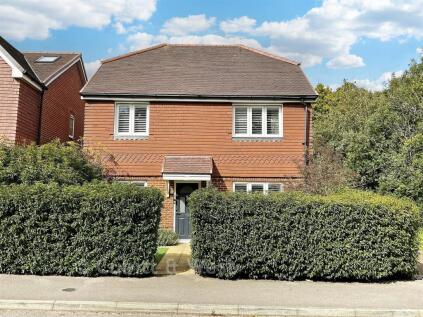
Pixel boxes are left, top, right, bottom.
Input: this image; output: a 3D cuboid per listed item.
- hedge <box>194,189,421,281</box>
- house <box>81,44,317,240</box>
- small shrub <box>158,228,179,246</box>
[{"bbox_3d":[1.844,1.579,7.674,4.560,1.800,1.350,1,-5,-2],"label":"hedge"},{"bbox_3d":[-0.499,-1.052,16.289,8.353,8.615,8.103,1,-5,-1],"label":"house"},{"bbox_3d":[-1.487,2.562,11.540,0.800,0.540,0.700,1,-5,-1],"label":"small shrub"}]

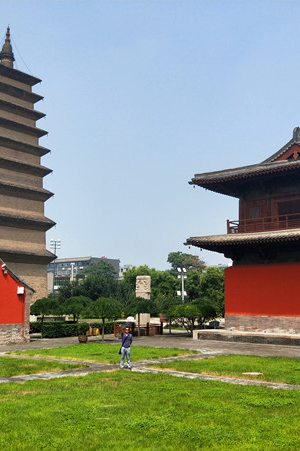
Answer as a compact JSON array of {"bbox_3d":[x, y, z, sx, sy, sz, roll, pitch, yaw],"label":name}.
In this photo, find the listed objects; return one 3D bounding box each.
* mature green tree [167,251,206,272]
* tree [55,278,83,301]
[{"bbox_3d":[7.452,11.346,87.333,8.500,12.680,8.500,-1,-10,5],"label":"mature green tree"},{"bbox_3d":[-12.537,11.265,67.065,5.000,6.100,5.000,2,-10,-10],"label":"tree"}]

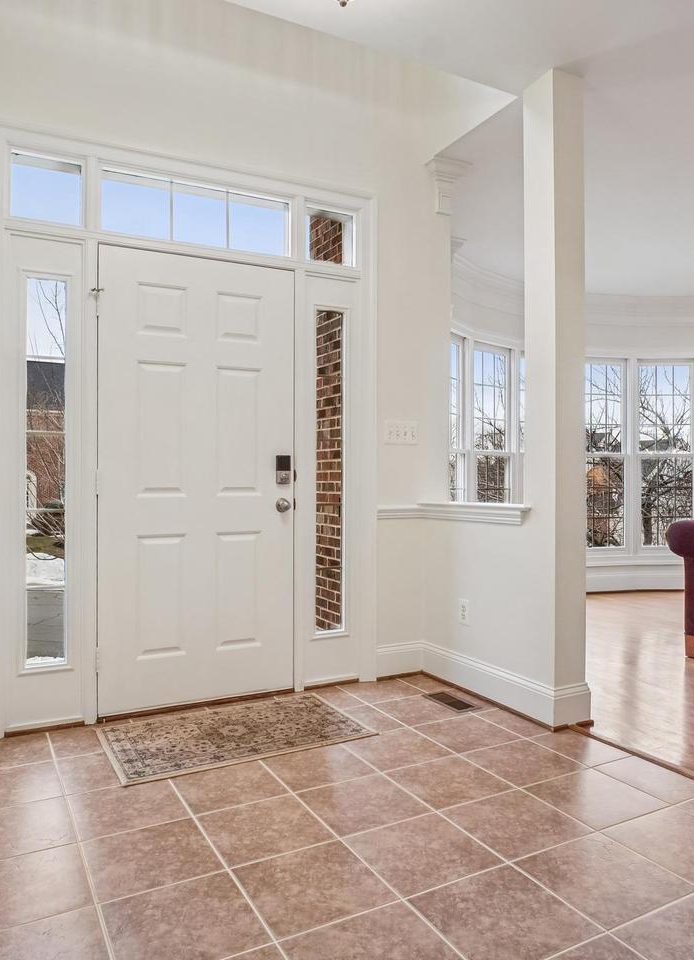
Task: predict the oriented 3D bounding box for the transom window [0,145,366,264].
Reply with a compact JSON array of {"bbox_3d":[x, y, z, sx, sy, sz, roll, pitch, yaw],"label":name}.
[{"bbox_3d":[-0.687,-1.244,3.003,1.610,0.300,0.090,0,0,-25],"label":"transom window"}]

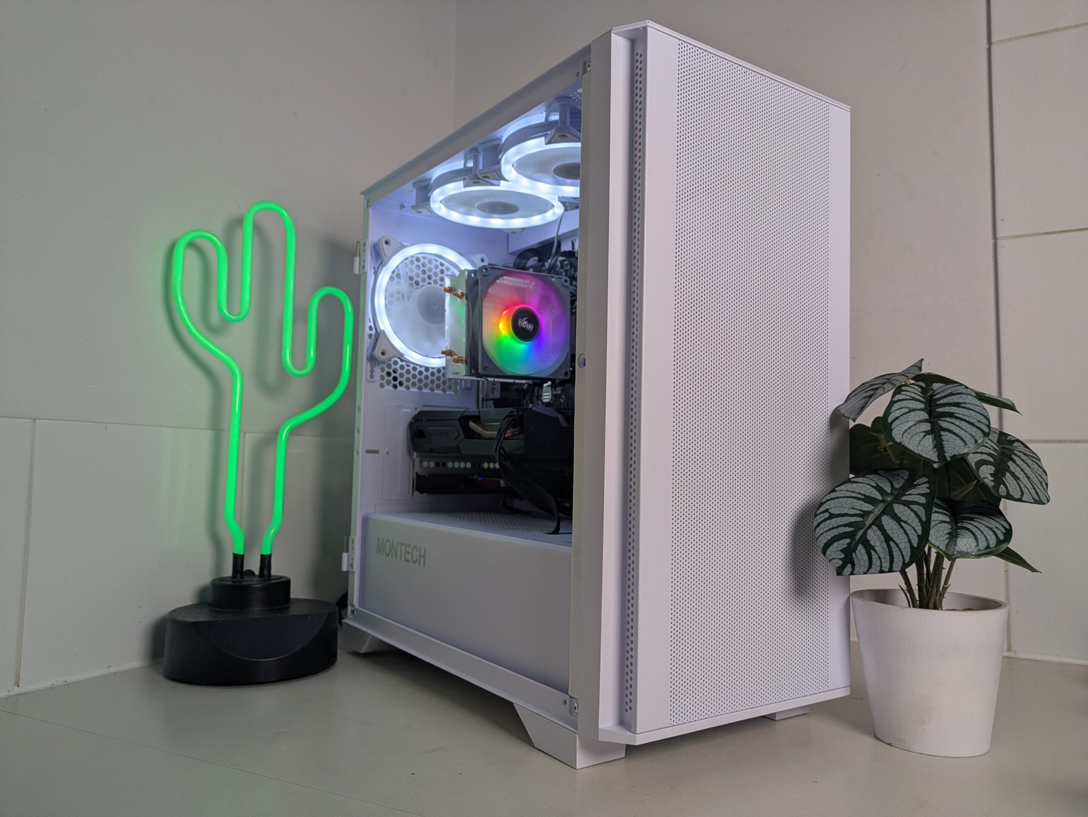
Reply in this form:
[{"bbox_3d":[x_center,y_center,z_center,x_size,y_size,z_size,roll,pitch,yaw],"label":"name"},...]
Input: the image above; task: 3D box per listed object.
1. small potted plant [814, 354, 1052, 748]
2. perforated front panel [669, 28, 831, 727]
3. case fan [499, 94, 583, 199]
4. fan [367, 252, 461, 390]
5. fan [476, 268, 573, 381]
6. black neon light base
[{"bbox_3d":[0.253,0.092,0.518,0.152,0.243,0.150,0,-4,25],"label":"small potted plant"},{"bbox_3d":[0.131,-0.015,0.493,0.146,0.394,0.012,4,-5,-35],"label":"perforated front panel"},{"bbox_3d":[0.026,-0.198,0.623,0.120,0.026,0.120,4,-5,-35],"label":"case fan"},{"bbox_3d":[-0.115,-0.101,0.782,0.120,0.120,0.026,4,-5,-35],"label":"fan"},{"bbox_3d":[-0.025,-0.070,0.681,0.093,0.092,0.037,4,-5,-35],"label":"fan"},{"bbox_3d":[-0.240,0.175,0.649,0.134,0.071,0.124,4,-4,-30],"label":"black neon light base"}]

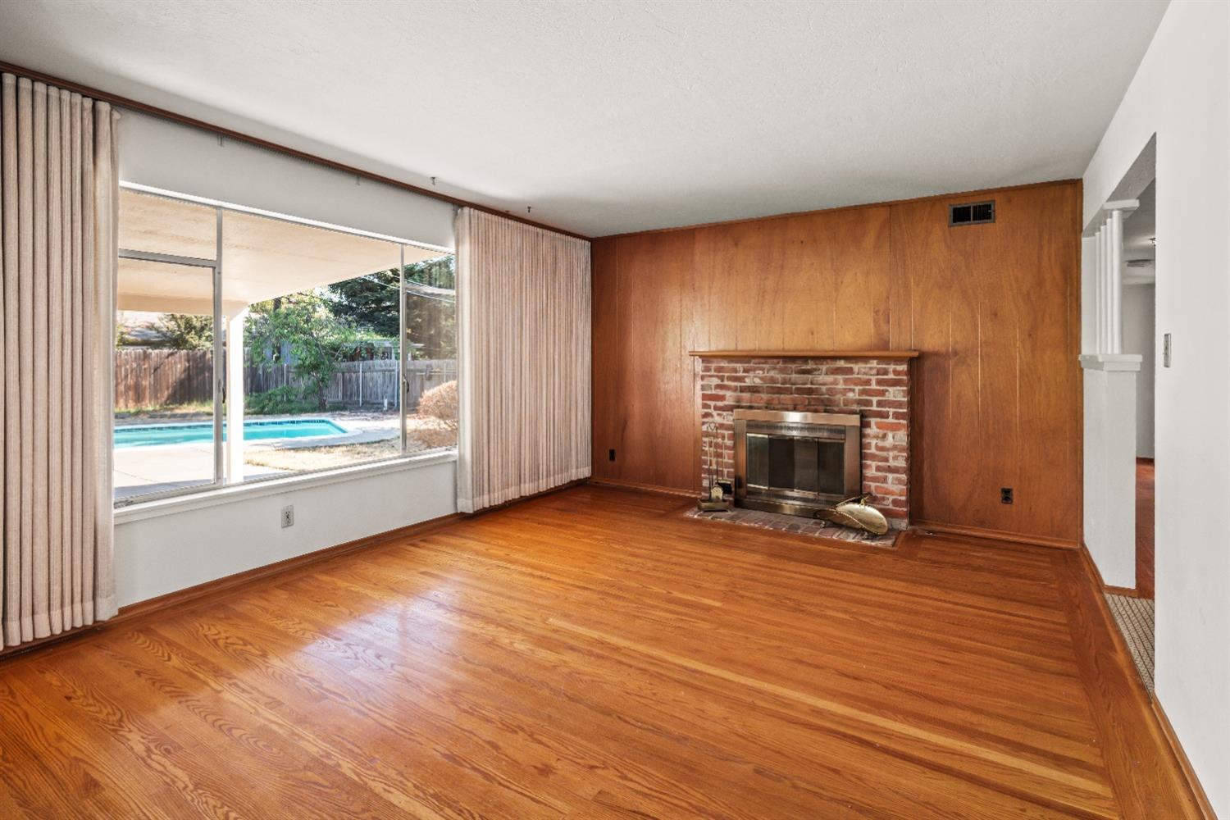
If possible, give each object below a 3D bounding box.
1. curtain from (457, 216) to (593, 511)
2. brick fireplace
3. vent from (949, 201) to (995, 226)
[{"bbox_3d":[-0.693,-0.432,4.997,0.140,2.290,1.640,2,4,33],"label":"curtain"},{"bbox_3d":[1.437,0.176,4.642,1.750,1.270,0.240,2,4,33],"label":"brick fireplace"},{"bbox_3d":[2.493,-1.369,4.056,0.272,0.153,0.030,2,4,33],"label":"vent"}]

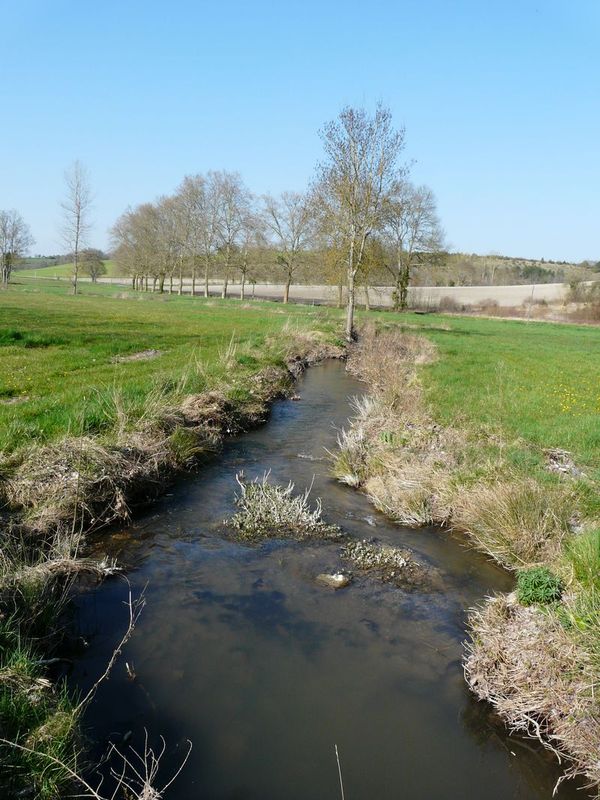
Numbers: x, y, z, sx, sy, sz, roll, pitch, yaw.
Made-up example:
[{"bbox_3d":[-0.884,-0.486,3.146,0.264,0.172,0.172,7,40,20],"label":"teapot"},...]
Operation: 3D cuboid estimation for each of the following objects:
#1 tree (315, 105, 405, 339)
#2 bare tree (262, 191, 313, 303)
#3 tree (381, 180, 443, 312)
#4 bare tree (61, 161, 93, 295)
[{"bbox_3d":[2.557,-7.660,28.373,3.790,9.925,3.790,1,11,0],"label":"tree"},{"bbox_3d":[-1.109,-13.312,56.441,4.316,9.516,4.316,1,11,0],"label":"bare tree"},{"bbox_3d":[8.186,-11.209,46.993,4.268,9.050,4.268,1,11,0],"label":"tree"},{"bbox_3d":[-25.278,-19.418,73.376,3.152,14.723,3.152,1,11,0],"label":"bare tree"}]

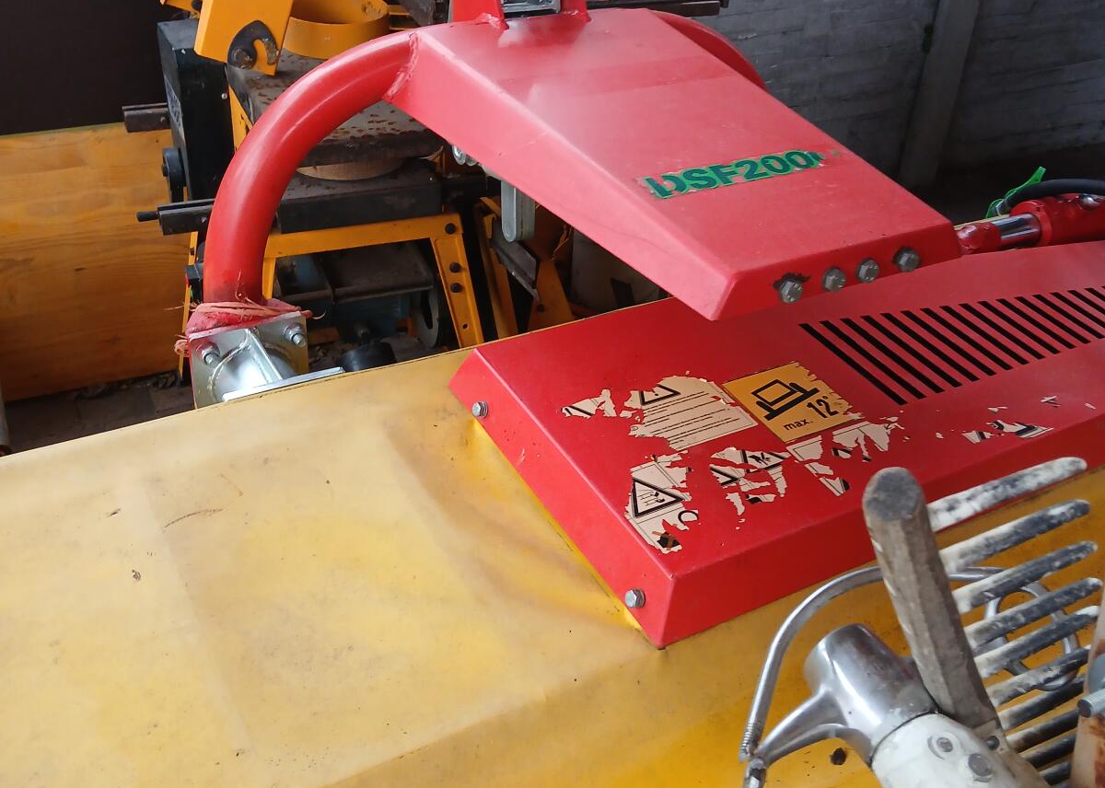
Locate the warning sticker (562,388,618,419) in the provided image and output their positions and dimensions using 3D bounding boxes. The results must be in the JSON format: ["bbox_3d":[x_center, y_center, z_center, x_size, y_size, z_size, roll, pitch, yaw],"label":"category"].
[{"bbox_3d":[0.038,0.013,1.047,0.059,0.004,0.038,-14,43,-30],"label":"warning sticker"}]

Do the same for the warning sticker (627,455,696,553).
[{"bbox_3d":[0.095,0.093,0.956,0.078,0.004,0.103,-14,43,-30],"label":"warning sticker"}]

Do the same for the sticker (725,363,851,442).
[{"bbox_3d":[0.240,0.006,1.107,0.104,0.004,0.102,-14,43,-30],"label":"sticker"}]

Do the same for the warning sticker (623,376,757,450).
[{"bbox_3d":[0.123,0.016,1.065,0.127,0.004,0.097,-14,43,-30],"label":"warning sticker"}]

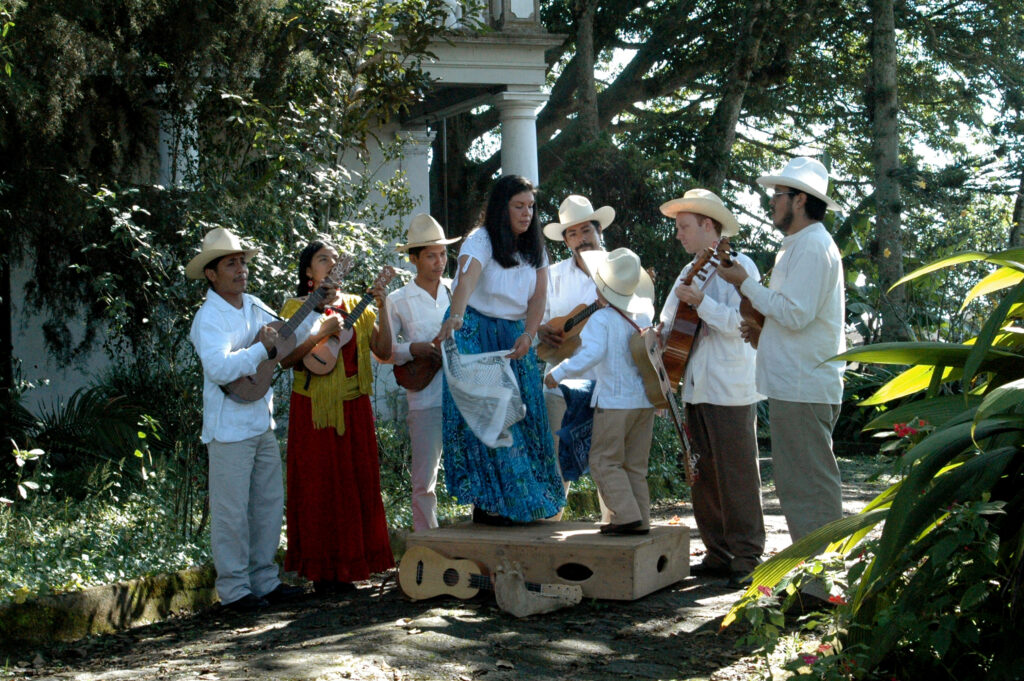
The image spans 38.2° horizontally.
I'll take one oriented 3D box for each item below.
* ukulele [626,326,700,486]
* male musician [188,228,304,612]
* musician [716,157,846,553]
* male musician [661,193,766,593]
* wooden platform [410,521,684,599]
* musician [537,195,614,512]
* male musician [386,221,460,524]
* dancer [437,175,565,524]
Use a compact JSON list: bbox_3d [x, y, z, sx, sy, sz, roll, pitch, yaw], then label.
[{"bbox_3d":[0.683,0.297,6.750,0.105,0.740,0.230,-16,-2,19],"label":"ukulele"},{"bbox_3d":[-1.200,0.341,6.680,0.510,1.695,0.460,-2,2,-41],"label":"male musician"},{"bbox_3d":[1.103,0.170,6.050,0.540,1.846,0.520,-1,1,9],"label":"musician"},{"bbox_3d":[0.920,0.209,6.780,0.500,1.812,0.520,-2,1,-28],"label":"male musician"},{"bbox_3d":[0.168,1.014,6.904,1.170,0.230,0.630,-2,1,29],"label":"wooden platform"},{"bbox_3d":[0.329,0.176,7.420,0.540,1.817,0.450,-1,1,-9],"label":"musician"},{"bbox_3d":[-0.430,0.237,7.520,0.520,1.755,0.440,-2,1,-22],"label":"male musician"},{"bbox_3d":[-0.050,0.042,6.970,0.570,1.651,0.540,-2,1,-34],"label":"dancer"}]

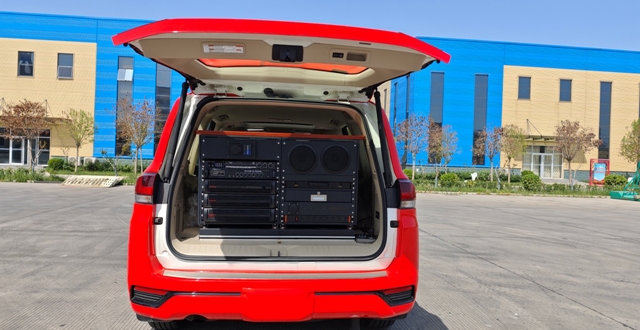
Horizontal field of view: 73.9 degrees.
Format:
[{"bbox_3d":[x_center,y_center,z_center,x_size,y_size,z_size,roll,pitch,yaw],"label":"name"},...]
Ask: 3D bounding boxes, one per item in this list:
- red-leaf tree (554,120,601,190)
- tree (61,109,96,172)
[{"bbox_3d":[15.473,-0.630,25.500,2.734,4.198,2.597,2,1,-6],"label":"red-leaf tree"},{"bbox_3d":[-15.757,-1.585,27.800,2.220,4.086,2.109,2,1,-6],"label":"tree"}]

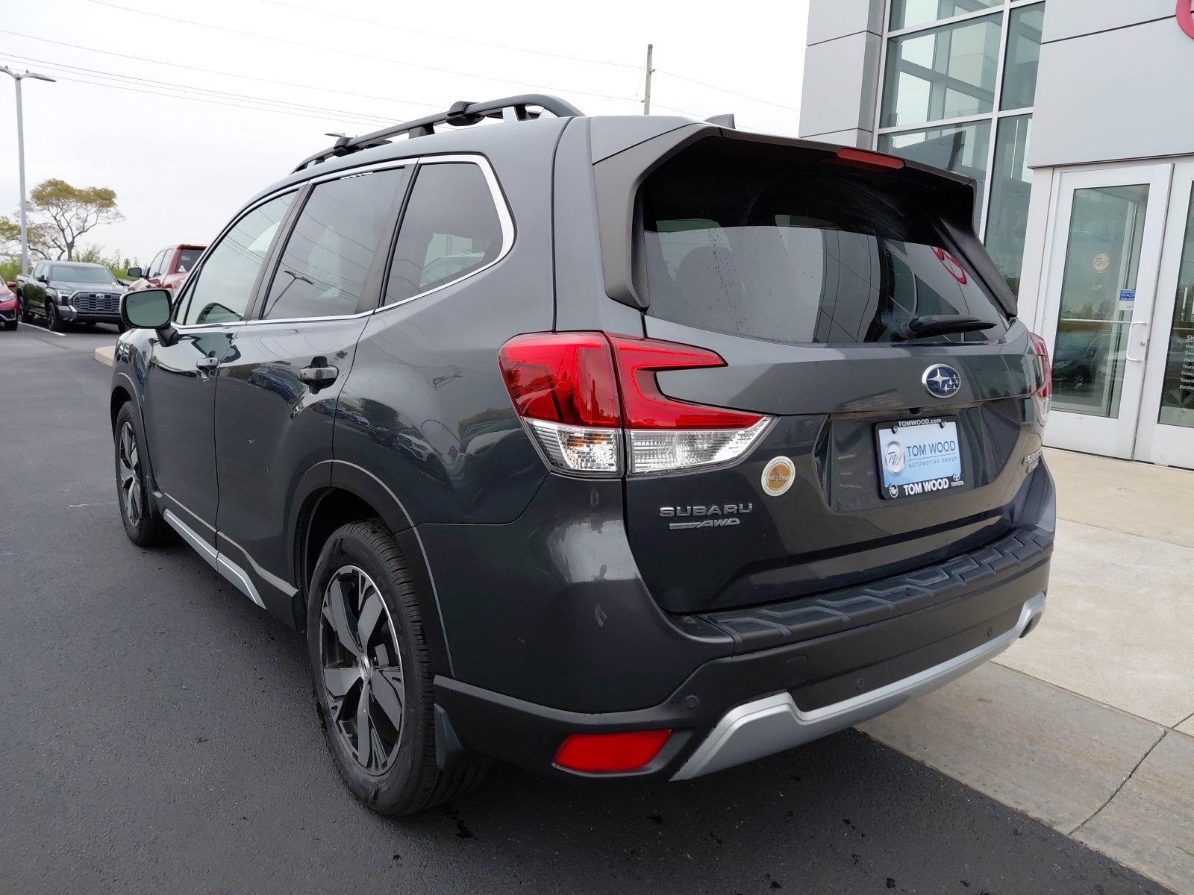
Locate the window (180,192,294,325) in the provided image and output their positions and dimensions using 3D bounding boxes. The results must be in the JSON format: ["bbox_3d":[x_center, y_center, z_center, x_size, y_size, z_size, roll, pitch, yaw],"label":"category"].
[{"bbox_3d":[-1.369,-0.665,3.173,0.055,0.485,1.000,19,-4,-39],"label":"window"}]

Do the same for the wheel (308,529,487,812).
[{"bbox_3d":[-0.482,0.505,2.086,0.235,0.700,0.700,-6,12,-38],"label":"wheel"}]

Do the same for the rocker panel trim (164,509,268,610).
[{"bbox_3d":[-1.415,0.363,3.119,0.050,0.088,1.340,-6,12,-38],"label":"rocker panel trim"}]

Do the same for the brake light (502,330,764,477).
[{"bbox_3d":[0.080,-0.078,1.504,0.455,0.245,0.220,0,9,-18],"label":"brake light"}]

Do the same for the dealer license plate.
[{"bbox_3d":[0.686,0.019,1.812,0.312,0.160,0.020,-4,-2,-38],"label":"dealer license plate"}]

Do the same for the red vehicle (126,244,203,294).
[{"bbox_3d":[-6.483,-2.411,14.807,1.970,1.880,5.600,-5,11,-35],"label":"red vehicle"}]

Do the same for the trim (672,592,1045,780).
[{"bbox_3d":[0.672,0.479,1.885,1.320,0.170,0.160,-6,12,-38],"label":"trim"}]

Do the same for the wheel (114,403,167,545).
[{"bbox_3d":[-2.130,0.115,4.134,0.225,0.700,0.700,-4,11,-38],"label":"wheel"}]

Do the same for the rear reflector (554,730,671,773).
[{"bbox_3d":[0.028,0.528,1.527,0.195,0.078,0.050,1,9,-8],"label":"rear reflector"}]

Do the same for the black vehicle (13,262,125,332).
[{"bbox_3d":[-15.931,-4.625,26.234,2.040,1.960,5.930,-7,13,-42],"label":"black vehicle"}]

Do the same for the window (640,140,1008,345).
[{"bbox_3d":[0.570,-0.413,1.905,1.290,0.430,0.090,-6,-12,-38],"label":"window"}]

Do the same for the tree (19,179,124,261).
[{"bbox_3d":[-25.603,-10.064,42.000,4.800,6.000,4.500,-3,10,-31],"label":"tree"}]

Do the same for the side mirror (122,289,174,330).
[{"bbox_3d":[-1.730,-0.533,3.317,0.190,0.150,0.130,-6,12,-38],"label":"side mirror"}]

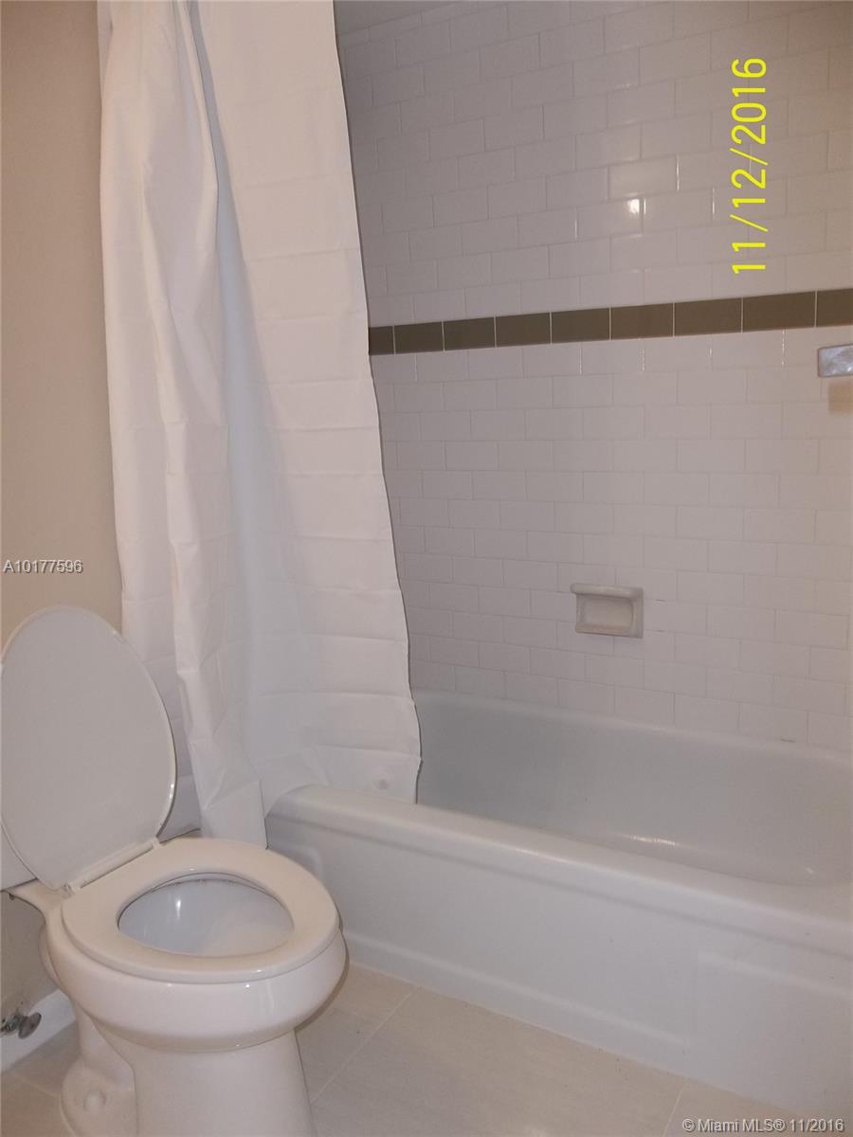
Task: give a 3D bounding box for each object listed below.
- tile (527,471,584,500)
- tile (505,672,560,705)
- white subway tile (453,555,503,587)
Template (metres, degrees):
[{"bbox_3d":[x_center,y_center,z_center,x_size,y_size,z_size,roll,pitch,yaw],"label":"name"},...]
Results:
[{"bbox_3d":[0.326,-0.208,2.240,0.152,0.076,0.008,4,14,30],"label":"tile"},{"bbox_3d":[0.289,0.325,2.413,0.152,0.076,0.009,4,14,29],"label":"tile"},{"bbox_3d":[0.143,0.006,2.420,0.152,0.076,0.009,4,14,29],"label":"white subway tile"}]

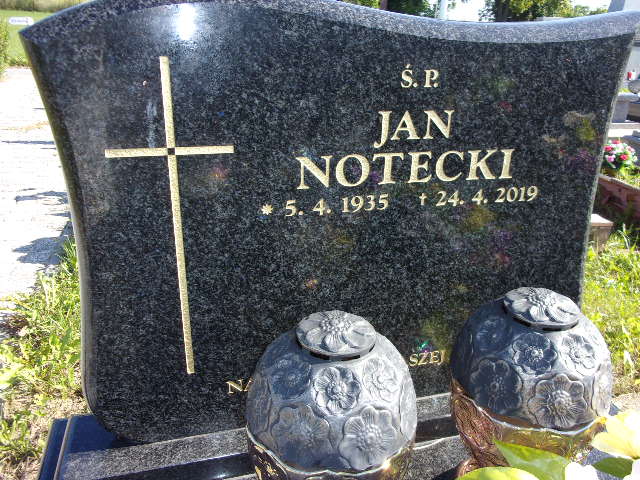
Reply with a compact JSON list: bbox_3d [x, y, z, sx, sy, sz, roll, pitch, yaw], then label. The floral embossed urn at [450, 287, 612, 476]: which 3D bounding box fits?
[{"bbox_3d":[0.281,0.240,0.740,0.207,0.357,0.207,-4,25,-15],"label":"floral embossed urn"}]

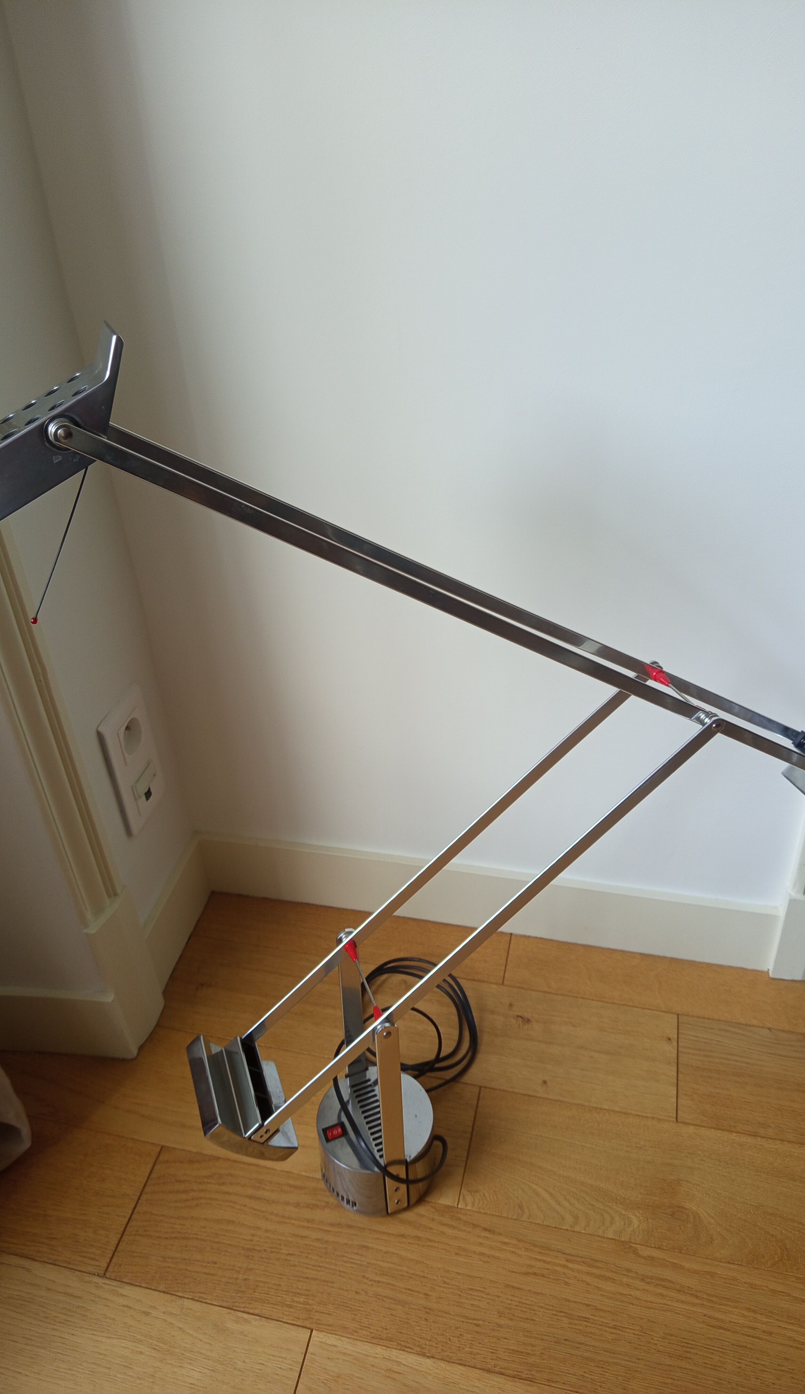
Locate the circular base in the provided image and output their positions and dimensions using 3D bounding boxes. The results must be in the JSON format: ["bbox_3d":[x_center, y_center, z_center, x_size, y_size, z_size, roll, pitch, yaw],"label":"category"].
[{"bbox_3d":[-0.023,0.431,0.943,0.111,0.075,0.111,-3,34,2],"label":"circular base"}]

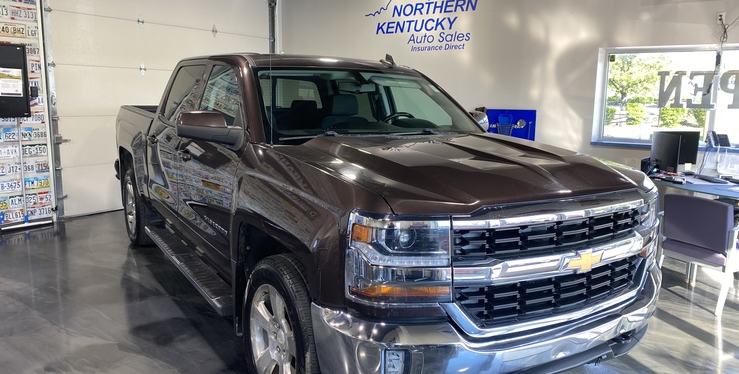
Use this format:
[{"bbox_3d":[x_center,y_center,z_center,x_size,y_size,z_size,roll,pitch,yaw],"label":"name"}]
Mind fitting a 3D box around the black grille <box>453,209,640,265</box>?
[{"bbox_3d":[0.848,0.183,2.385,1.240,0.150,0.140,-4,11,-33],"label":"black grille"}]

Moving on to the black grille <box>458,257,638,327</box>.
[{"bbox_3d":[0.841,0.444,2.427,1.240,0.215,0.150,-4,11,-33],"label":"black grille"}]

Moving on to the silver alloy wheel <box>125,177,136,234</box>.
[{"bbox_3d":[-2.363,0.201,5.727,0.200,0.550,0.550,-4,11,-33],"label":"silver alloy wheel"}]

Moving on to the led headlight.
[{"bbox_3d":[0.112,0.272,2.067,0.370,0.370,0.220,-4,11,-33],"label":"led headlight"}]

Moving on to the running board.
[{"bbox_3d":[-1.355,0.561,4.124,0.180,0.100,2.080,-4,11,-33],"label":"running board"}]

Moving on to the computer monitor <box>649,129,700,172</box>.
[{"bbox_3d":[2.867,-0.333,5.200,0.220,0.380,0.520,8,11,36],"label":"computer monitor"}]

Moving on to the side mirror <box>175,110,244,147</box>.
[{"bbox_3d":[-0.847,-0.299,2.950,0.290,0.195,0.270,-4,11,-33],"label":"side mirror"}]

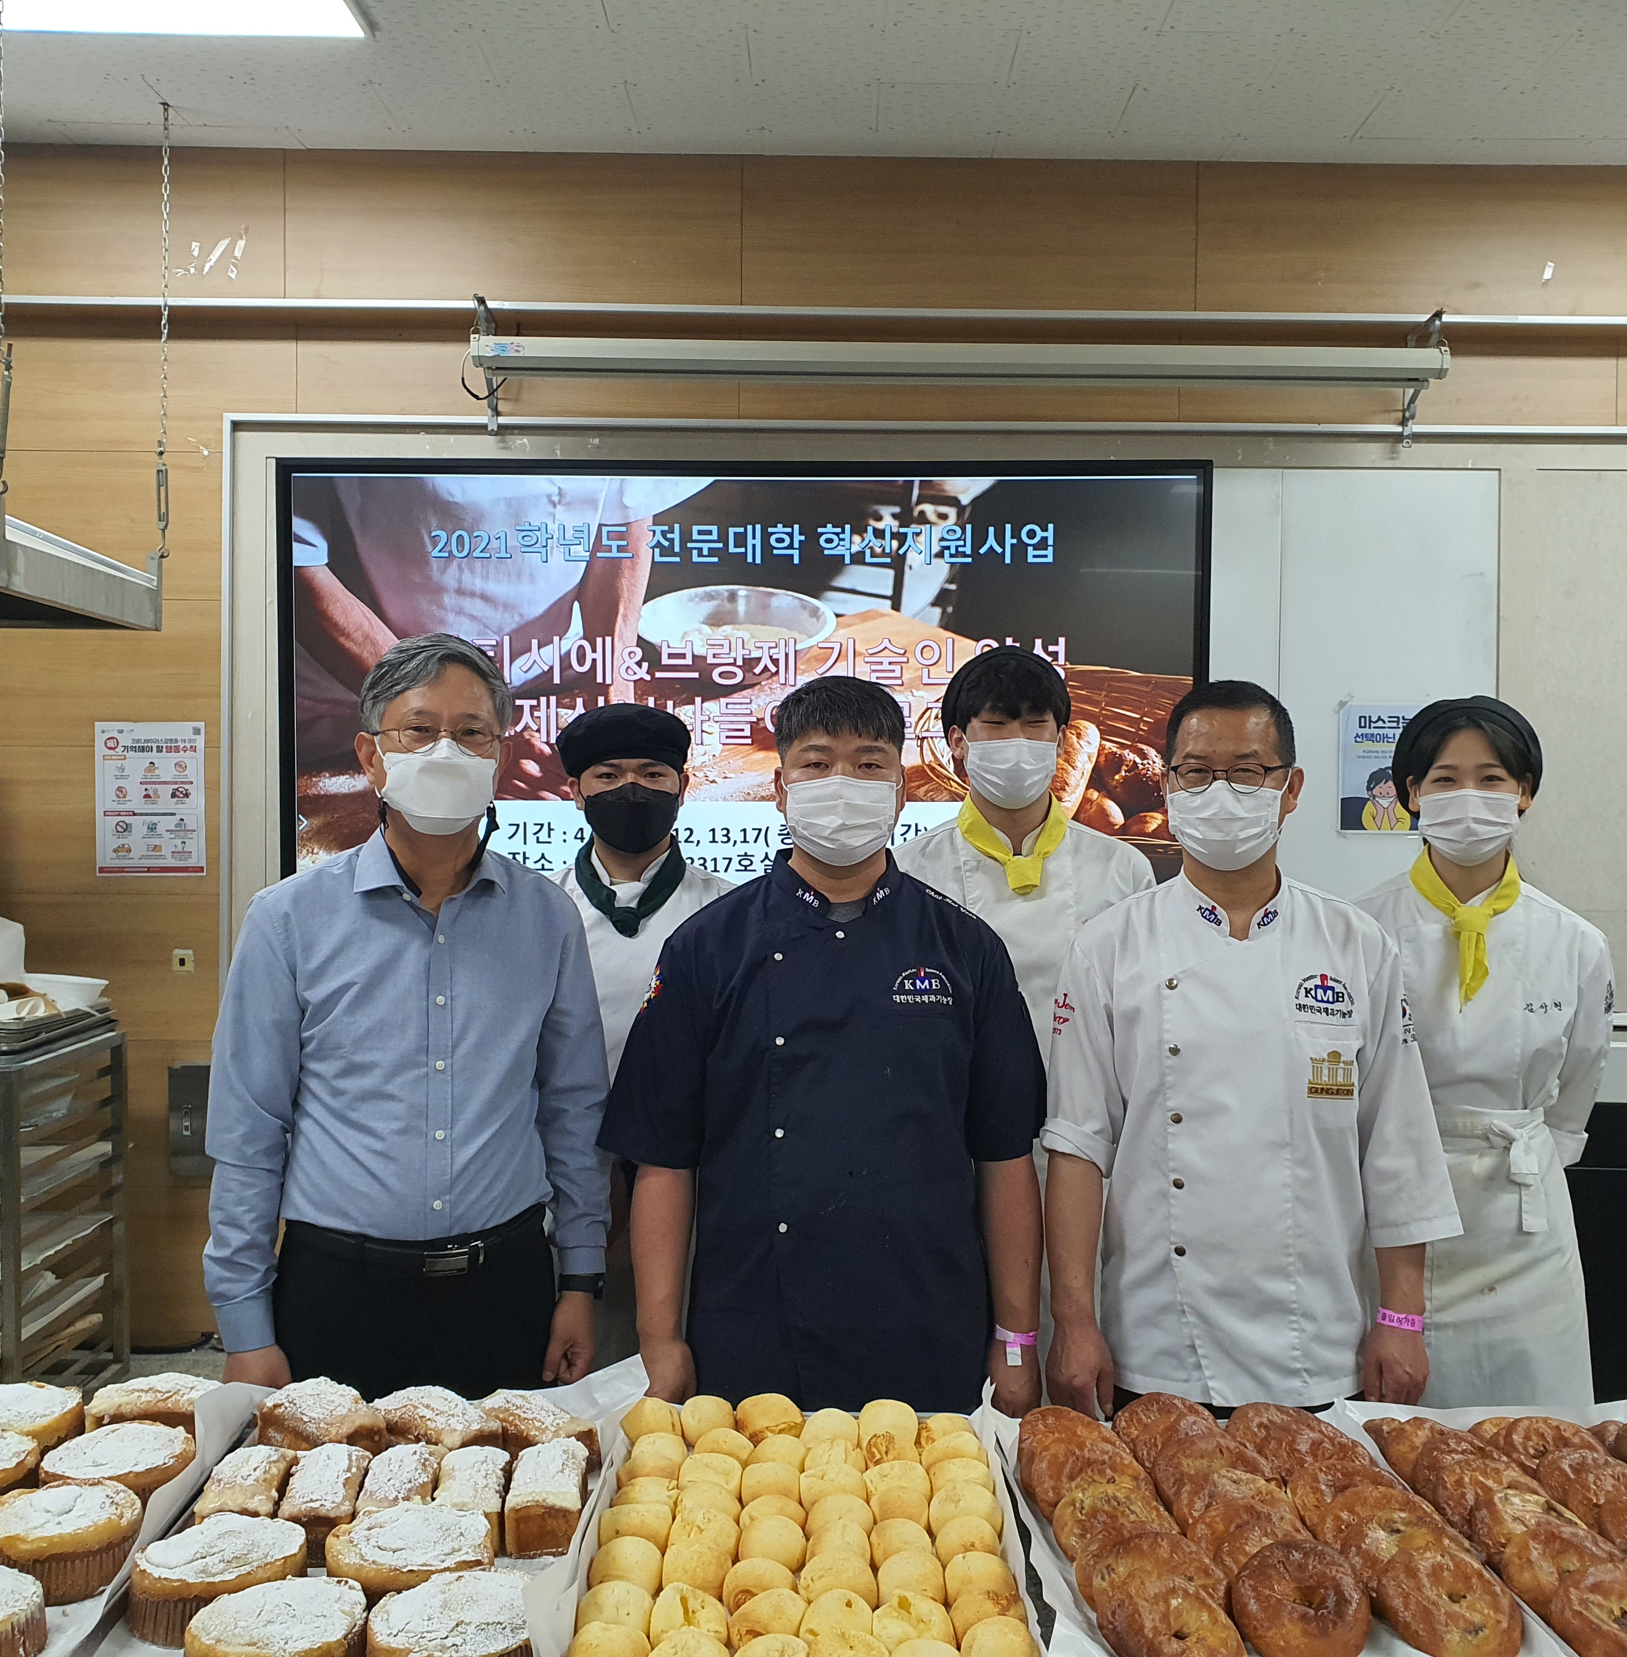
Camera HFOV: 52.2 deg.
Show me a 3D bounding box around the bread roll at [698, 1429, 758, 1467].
[{"bbox_3d":[-0.089,0.647,1.720,0.062,0.045,0.062,1,1,0],"label":"bread roll"}]

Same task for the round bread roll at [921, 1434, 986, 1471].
[{"bbox_3d":[0.145,0.653,1.716,0.064,0.048,0.064,0,1,0],"label":"round bread roll"}]

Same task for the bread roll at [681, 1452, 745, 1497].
[{"bbox_3d":[-0.093,0.606,1.545,0.061,0.047,0.061,0,1,0],"label":"bread roll"}]

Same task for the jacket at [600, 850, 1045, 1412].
[{"bbox_3d":[0.013,0.405,2.230,0.595,0.755,0.300,1,1,0],"label":"jacket"}]

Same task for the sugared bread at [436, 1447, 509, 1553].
[{"bbox_3d":[-0.326,0.640,1.595,0.063,0.060,0.125,1,1,0],"label":"sugared bread"}]

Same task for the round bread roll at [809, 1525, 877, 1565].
[{"bbox_3d":[0.026,0.652,1.498,0.061,0.045,0.062,1,1,0],"label":"round bread roll"}]

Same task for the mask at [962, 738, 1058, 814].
[{"bbox_3d":[0.283,-0.076,2.370,0.137,0.107,0.085,0,1,3],"label":"mask"}]

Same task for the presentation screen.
[{"bbox_3d":[-0.173,-0.242,4.200,2.350,1.380,0.080,0,3,0],"label":"presentation screen"}]

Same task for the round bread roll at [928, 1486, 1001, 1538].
[{"bbox_3d":[0.143,0.647,1.558,0.067,0.049,0.067,1,1,0],"label":"round bread roll"}]

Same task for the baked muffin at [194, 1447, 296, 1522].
[{"bbox_3d":[-0.526,0.636,1.550,0.070,0.061,0.140,0,1,-8],"label":"baked muffin"}]

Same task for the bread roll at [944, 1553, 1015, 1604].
[{"bbox_3d":[0.144,0.659,1.447,0.061,0.048,0.061,0,1,0],"label":"bread roll"}]

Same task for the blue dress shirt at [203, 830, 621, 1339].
[{"bbox_3d":[-0.508,0.328,2.080,0.500,0.650,0.280,0,1,-18],"label":"blue dress shirt"}]

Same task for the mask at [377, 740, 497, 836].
[{"bbox_3d":[-0.444,-0.048,1.964,0.135,0.112,0.080,0,1,-19],"label":"mask"}]

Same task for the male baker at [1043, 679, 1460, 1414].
[{"bbox_3d":[0.567,0.664,2.164,0.530,1.715,0.320,1,1,5],"label":"male baker"}]

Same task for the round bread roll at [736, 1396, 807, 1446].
[{"bbox_3d":[-0.044,0.644,1.785,0.072,0.059,0.072,1,1,0],"label":"round bread roll"}]

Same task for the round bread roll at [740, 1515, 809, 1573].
[{"bbox_3d":[-0.036,0.646,1.494,0.062,0.049,0.062,1,1,0],"label":"round bread roll"}]

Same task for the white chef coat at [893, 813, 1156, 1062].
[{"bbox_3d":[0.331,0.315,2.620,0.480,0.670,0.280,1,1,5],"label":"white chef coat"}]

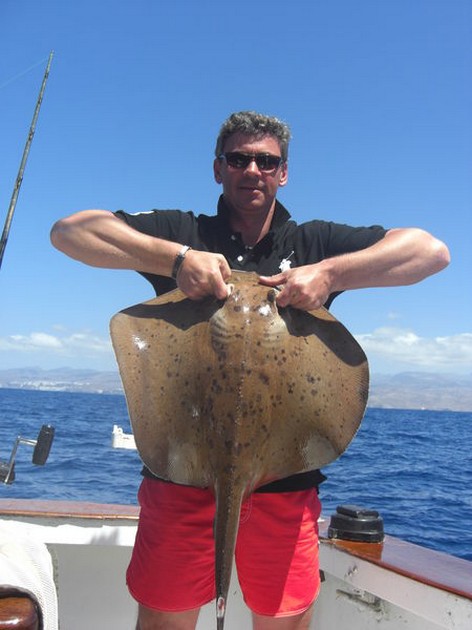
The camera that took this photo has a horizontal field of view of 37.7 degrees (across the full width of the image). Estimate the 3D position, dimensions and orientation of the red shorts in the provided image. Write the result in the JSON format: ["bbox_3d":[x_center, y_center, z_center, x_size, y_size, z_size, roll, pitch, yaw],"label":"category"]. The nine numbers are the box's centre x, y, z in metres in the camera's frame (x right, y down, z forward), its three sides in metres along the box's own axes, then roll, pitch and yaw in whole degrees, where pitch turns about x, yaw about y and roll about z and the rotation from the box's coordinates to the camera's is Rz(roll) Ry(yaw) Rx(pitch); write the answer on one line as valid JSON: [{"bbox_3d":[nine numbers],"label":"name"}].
[{"bbox_3d":[-0.022,0.499,1.641,0.460,0.370,0.290,3,-7,0],"label":"red shorts"}]

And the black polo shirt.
[{"bbox_3d":[0.022,0.054,1.696,0.660,0.720,0.310,3,-7,0],"label":"black polo shirt"}]

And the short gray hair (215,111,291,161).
[{"bbox_3d":[0.044,-0.452,1.814,0.190,0.165,0.205,3,-3,0],"label":"short gray hair"}]

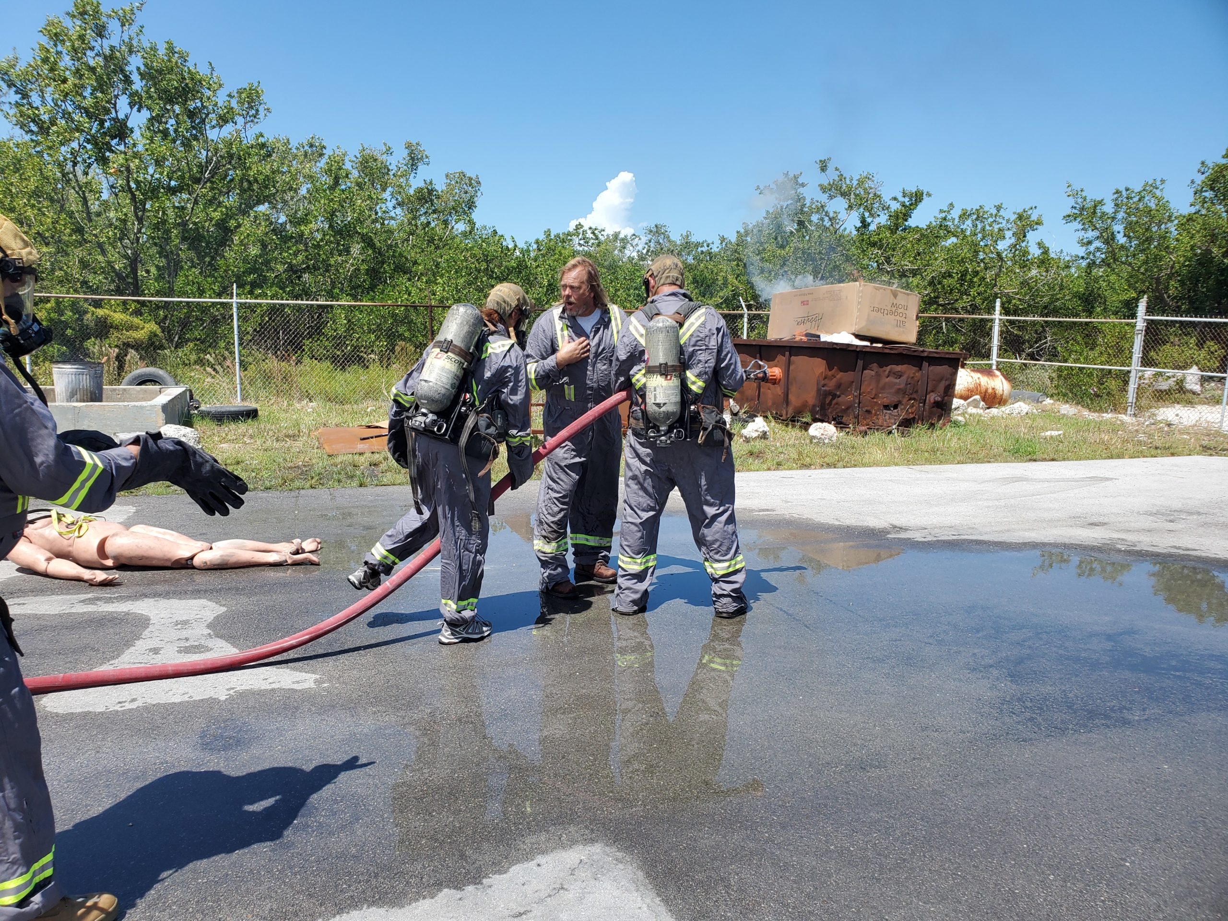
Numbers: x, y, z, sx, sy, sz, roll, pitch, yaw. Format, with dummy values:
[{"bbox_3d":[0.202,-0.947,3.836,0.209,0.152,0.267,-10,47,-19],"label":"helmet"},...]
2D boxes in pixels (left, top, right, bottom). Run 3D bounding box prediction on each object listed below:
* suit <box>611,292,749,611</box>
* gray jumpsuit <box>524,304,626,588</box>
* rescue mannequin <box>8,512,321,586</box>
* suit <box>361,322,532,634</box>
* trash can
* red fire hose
[{"bbox_3d":[0.321,-0.055,4.780,0.680,1.580,0.480,2,9,11],"label":"suit"},{"bbox_3d":[-0.214,-0.106,5.127,0.560,1.530,0.400,-1,9,-13],"label":"gray jumpsuit"},{"bbox_3d":[-2.705,0.503,5.400,1.860,0.260,0.600,0,9,-5],"label":"rescue mannequin"},{"bbox_3d":[-0.800,0.024,4.592,0.640,1.430,0.660,-6,11,-37],"label":"suit"},{"bbox_3d":[-6.083,-0.770,10.519,0.570,0.700,0.570,1,9,0],"label":"trash can"},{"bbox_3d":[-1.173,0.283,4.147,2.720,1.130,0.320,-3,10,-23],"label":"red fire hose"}]

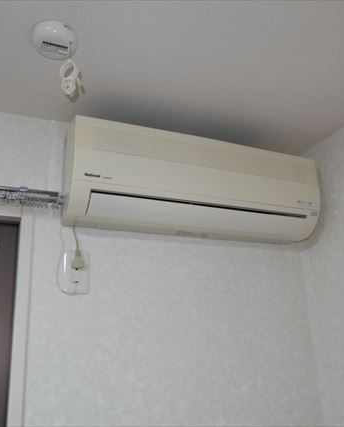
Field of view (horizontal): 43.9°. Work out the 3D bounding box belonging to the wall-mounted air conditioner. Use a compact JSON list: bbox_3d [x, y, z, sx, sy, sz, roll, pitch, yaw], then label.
[{"bbox_3d":[0.084,-0.073,1.332,0.800,0.253,0.183,6,-20,-22],"label":"wall-mounted air conditioner"}]

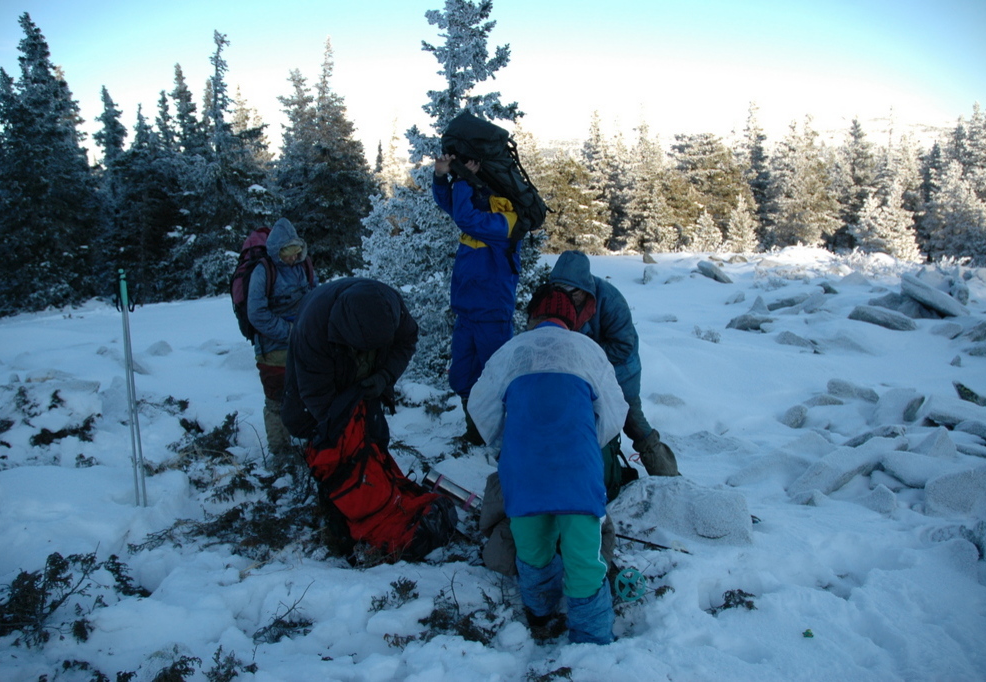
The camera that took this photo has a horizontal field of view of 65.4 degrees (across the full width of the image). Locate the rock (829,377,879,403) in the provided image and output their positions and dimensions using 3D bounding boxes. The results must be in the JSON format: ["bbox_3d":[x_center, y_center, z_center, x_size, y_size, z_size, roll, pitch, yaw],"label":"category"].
[{"bbox_3d":[2.536,0.348,5.400,0.350,0.140,0.230,6,13,35],"label":"rock"}]

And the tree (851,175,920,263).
[{"bbox_3d":[10.764,-3.351,21.000,1.800,2.300,1.800,4,12,27],"label":"tree"}]

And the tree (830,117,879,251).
[{"bbox_3d":[12.243,-5.300,26.000,1.700,4.500,1.700,4,11,25],"label":"tree"}]

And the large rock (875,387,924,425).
[{"bbox_3d":[2.568,0.414,4.850,0.290,0.200,0.270,5,12,28],"label":"large rock"}]

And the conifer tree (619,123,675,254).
[{"bbox_3d":[5.031,-5.031,25.000,1.800,4.400,1.800,1,11,11],"label":"conifer tree"}]

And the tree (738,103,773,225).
[{"bbox_3d":[8.924,-5.605,26.000,1.500,4.900,1.500,3,11,18],"label":"tree"}]

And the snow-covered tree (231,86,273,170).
[{"bbox_3d":[-8.450,-5.774,26.000,2.000,5.600,2.000,-4,11,-17],"label":"snow-covered tree"}]

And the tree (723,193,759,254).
[{"bbox_3d":[7.607,-3.597,23.500,1.100,1.800,1.100,2,11,18],"label":"tree"}]

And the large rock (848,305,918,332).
[{"bbox_3d":[4.110,-0.248,8.100,0.680,0.250,0.380,7,13,37],"label":"large rock"}]

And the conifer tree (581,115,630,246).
[{"bbox_3d":[3.737,-5.398,25.500,1.650,4.500,1.650,1,10,8],"label":"conifer tree"}]

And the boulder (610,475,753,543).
[{"bbox_3d":[0.893,0.800,3.600,0.630,0.230,0.430,2,11,14],"label":"boulder"}]

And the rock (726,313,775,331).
[{"bbox_3d":[2.885,-0.218,8.600,0.500,0.190,0.360,3,11,18],"label":"rock"}]

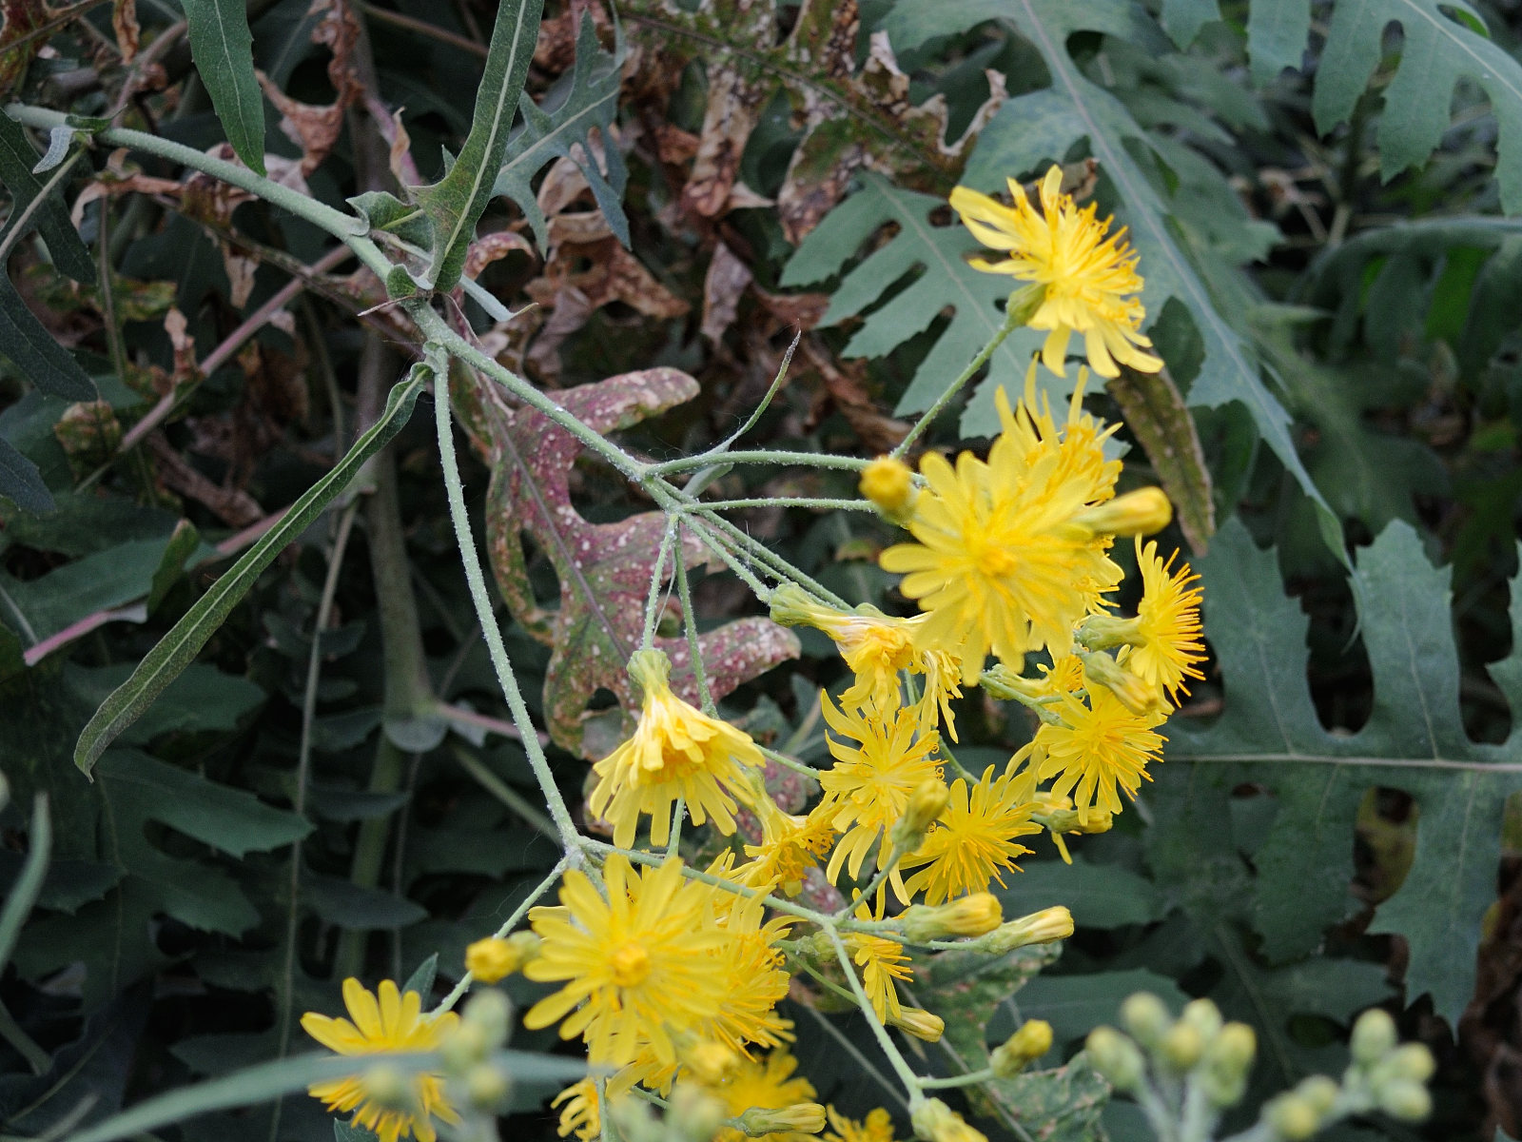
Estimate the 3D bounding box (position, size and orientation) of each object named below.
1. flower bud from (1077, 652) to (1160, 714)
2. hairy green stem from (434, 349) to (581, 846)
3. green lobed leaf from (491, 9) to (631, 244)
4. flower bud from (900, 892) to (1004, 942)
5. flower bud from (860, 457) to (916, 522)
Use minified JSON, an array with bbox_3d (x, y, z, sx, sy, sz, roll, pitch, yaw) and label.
[{"bbox_3d":[0.061,0.019,0.210,0.016,0.007,0.007,35,0,14],"label":"flower bud"},{"bbox_3d":[-0.065,0.006,0.311,0.011,0.131,0.009,-18,-12,0],"label":"hairy green stem"},{"bbox_3d":[-0.044,-0.093,0.260,0.041,0.049,0.016,-34,7,-15],"label":"green lobed leaf"},{"bbox_3d":[0.045,0.083,0.295,0.025,0.010,0.010,-8,-6,12],"label":"flower bud"},{"bbox_3d":[0.019,-0.012,0.187,0.008,0.015,0.008,-29,63,0],"label":"flower bud"}]

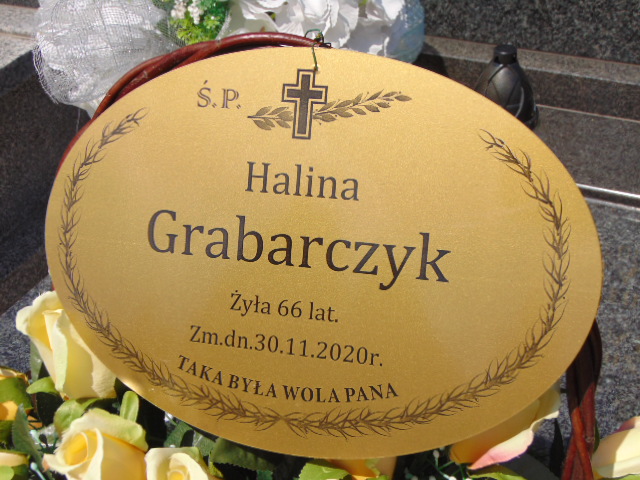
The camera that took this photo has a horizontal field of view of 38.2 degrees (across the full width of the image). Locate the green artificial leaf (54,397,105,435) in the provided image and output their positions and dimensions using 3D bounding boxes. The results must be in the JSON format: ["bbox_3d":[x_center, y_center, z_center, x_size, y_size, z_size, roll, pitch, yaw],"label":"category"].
[{"bbox_3d":[-0.139,0.101,0.530,0.029,0.019,0.015,-15,35,-4],"label":"green artificial leaf"}]

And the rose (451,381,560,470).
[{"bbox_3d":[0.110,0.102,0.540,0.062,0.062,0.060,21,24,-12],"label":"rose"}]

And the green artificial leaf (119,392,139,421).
[{"bbox_3d":[-0.111,0.096,0.535,0.012,0.019,0.008,-5,22,-4],"label":"green artificial leaf"}]

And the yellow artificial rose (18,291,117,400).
[{"bbox_3d":[-0.148,0.061,0.545,0.056,0.066,0.055,-17,26,13],"label":"yellow artificial rose"}]

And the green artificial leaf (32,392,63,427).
[{"bbox_3d":[-0.159,0.099,0.540,0.018,0.019,0.012,-14,35,-2],"label":"green artificial leaf"}]

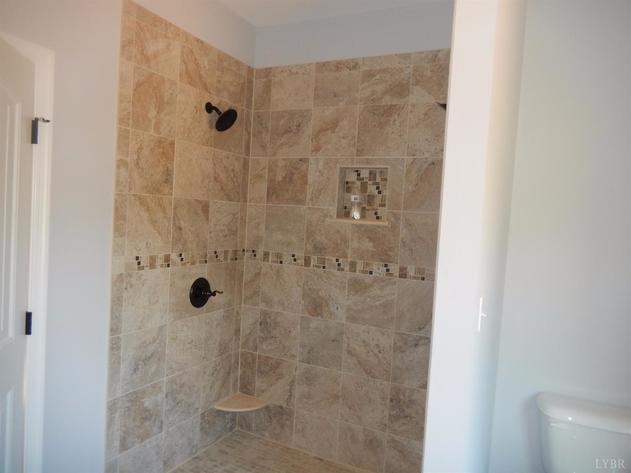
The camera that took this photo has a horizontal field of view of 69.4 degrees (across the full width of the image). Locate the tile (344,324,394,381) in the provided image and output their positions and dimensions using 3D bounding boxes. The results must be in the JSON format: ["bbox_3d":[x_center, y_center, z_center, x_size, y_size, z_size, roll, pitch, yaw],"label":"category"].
[{"bbox_3d":[0.312,0.688,2.711,0.302,0.302,0.010,5,3,26],"label":"tile"}]

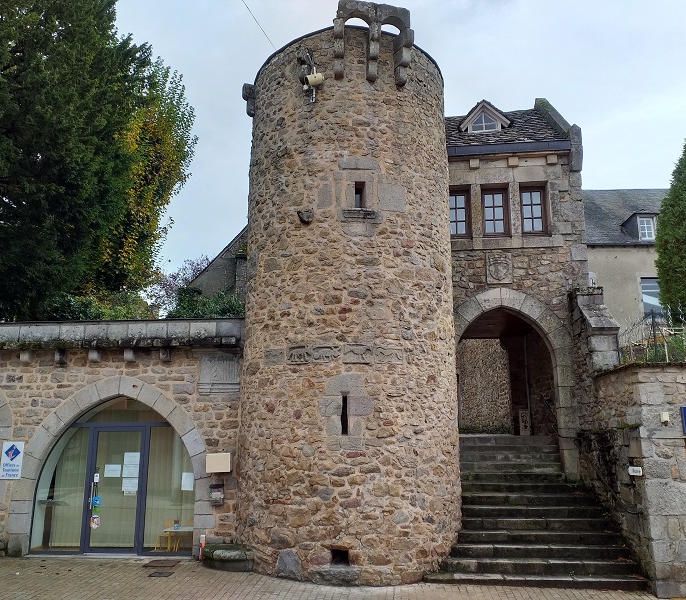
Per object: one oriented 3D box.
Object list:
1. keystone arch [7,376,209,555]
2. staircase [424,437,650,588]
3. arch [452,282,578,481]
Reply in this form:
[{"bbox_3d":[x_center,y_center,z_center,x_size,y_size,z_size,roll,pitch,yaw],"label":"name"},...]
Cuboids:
[{"bbox_3d":[-4.056,2.934,11.197,3.547,3.055,0.400,-2,-13,6],"label":"keystone arch"},{"bbox_3d":[2.868,3.389,10.658,2.992,2.064,3.693,-2,-13,6],"label":"staircase"},{"bbox_3d":[2.972,1.555,11.739,2.480,3.521,0.500,-2,-13,6],"label":"arch"}]

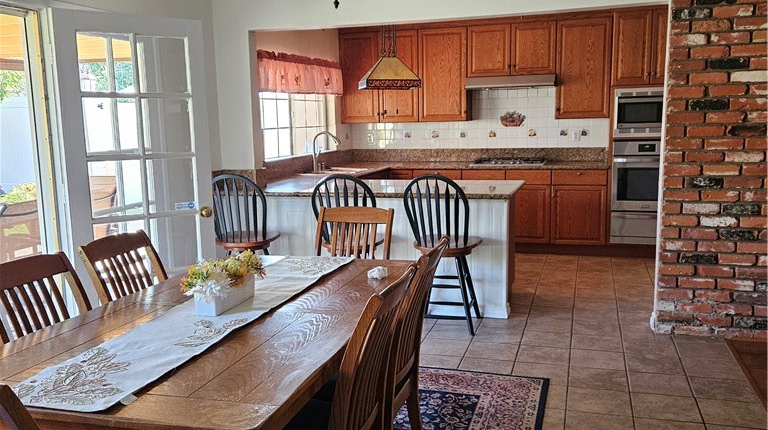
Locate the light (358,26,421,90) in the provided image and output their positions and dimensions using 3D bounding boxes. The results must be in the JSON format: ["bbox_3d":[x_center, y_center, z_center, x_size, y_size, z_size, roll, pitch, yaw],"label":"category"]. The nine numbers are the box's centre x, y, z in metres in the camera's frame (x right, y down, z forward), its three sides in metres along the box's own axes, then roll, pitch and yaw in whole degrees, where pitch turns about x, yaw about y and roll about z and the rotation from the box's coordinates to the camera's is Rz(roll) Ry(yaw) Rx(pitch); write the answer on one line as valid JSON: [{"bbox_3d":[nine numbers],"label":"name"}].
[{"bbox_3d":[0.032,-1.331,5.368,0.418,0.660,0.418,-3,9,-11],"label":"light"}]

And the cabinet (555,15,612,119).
[{"bbox_3d":[2.095,-1.536,7.141,0.542,1.040,0.335,1,9,17],"label":"cabinet"}]

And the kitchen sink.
[{"bbox_3d":[-0.453,-0.362,7.018,0.534,0.186,0.826,1,9,17],"label":"kitchen sink"}]

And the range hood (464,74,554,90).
[{"bbox_3d":[1.349,-1.394,7.135,0.913,0.131,0.493,1,9,17],"label":"range hood"}]

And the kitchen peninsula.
[{"bbox_3d":[0.096,0.225,5.596,2.000,0.925,0.953,1,9,17],"label":"kitchen peninsula"}]

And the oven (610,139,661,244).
[{"bbox_3d":[2.604,-0.249,6.806,0.617,1.002,0.604,1,9,17],"label":"oven"}]

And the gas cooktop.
[{"bbox_3d":[1.331,-0.554,7.214,0.775,0.072,0.514,1,9,17],"label":"gas cooktop"}]

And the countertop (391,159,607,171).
[{"bbox_3d":[1.217,-0.521,7.233,2.231,0.040,0.655,1,9,17],"label":"countertop"}]

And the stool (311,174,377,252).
[{"bbox_3d":[-0.224,0.247,4.890,0.450,1.106,0.520,1,9,13],"label":"stool"}]

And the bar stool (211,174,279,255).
[{"bbox_3d":[-1.018,0.226,5.162,0.450,1.106,0.520,0,9,7],"label":"bar stool"}]

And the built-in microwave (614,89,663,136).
[{"bbox_3d":[2.664,-1.017,6.781,0.687,0.479,0.450,1,9,17],"label":"built-in microwave"}]

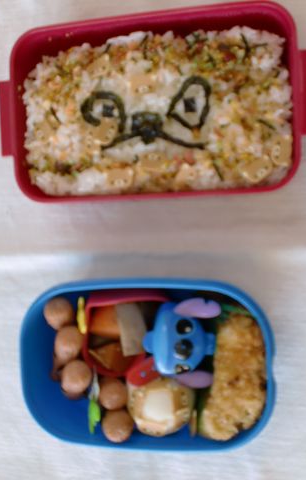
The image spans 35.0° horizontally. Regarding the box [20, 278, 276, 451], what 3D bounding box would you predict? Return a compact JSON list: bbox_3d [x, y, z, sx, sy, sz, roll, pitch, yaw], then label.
[{"bbox_3d":[-0.003,0.075,0.316,0.157,0.045,0.105,-2,91,11],"label":"box"}]

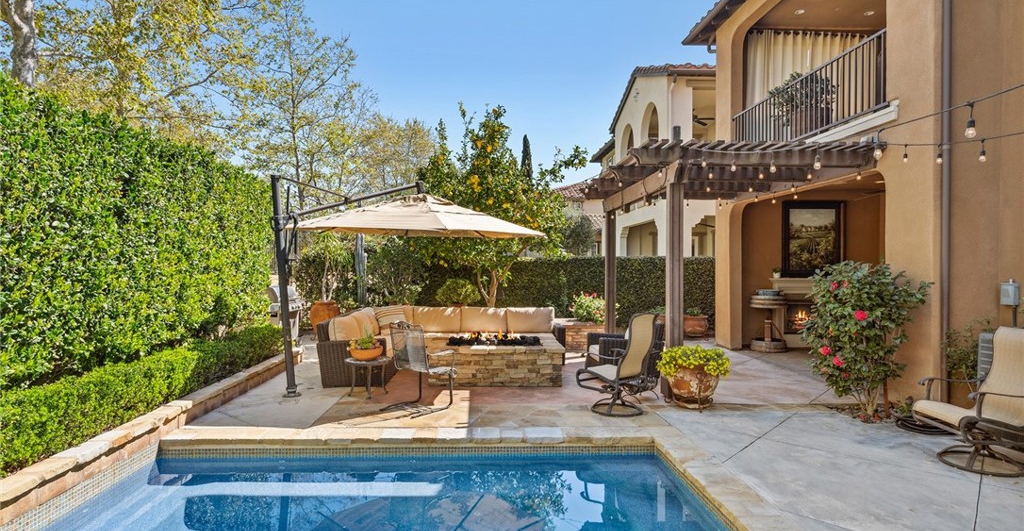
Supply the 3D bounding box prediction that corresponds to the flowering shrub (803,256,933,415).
[{"bbox_3d":[3.780,0.780,5.800,1.220,1.640,1.150,0,0,-2],"label":"flowering shrub"}]

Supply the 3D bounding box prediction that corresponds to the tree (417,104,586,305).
[{"bbox_3d":[-0.200,-1.000,10.300,3.200,4.150,3.000,0,0,0],"label":"tree"}]

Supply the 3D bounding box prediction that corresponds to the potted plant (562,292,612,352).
[{"bbox_3d":[1.480,1.050,10.300,0.980,1.100,0.900,0,0,-2],"label":"potted plant"}]

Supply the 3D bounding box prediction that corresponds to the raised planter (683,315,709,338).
[{"bbox_3d":[3.830,1.300,11.300,0.580,0.500,0.560,0,0,0],"label":"raised planter"}]

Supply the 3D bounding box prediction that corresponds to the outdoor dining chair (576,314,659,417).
[{"bbox_3d":[1.140,1.025,5.820,0.650,1.050,0.800,0,0,-40],"label":"outdoor dining chair"}]

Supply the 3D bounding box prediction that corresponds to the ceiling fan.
[{"bbox_3d":[5.600,-4.550,16.500,1.300,0.420,1.300,0,0,0],"label":"ceiling fan"}]

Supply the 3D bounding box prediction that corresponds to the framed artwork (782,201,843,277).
[{"bbox_3d":[5.900,-0.510,10.600,1.170,1.480,0.080,0,0,-2],"label":"framed artwork"}]

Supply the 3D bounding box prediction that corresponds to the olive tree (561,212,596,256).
[{"bbox_3d":[2.750,-0.350,22.500,2.000,3.900,2.000,0,0,-2],"label":"olive tree"}]

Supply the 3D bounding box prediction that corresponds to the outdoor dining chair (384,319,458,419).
[{"bbox_3d":[-1.030,1.110,6.030,0.630,0.970,0.740,0,0,34],"label":"outdoor dining chair"}]

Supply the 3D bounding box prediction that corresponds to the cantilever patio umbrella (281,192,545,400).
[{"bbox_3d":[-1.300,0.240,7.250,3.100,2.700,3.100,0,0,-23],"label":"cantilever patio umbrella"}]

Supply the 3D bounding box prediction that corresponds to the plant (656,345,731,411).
[{"bbox_3d":[2.020,1.220,6.000,0.800,0.670,0.780,0,0,0],"label":"plant"}]

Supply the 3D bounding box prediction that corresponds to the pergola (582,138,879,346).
[{"bbox_3d":[2.860,0.080,8.300,3.050,3.040,4.200,0,0,-2],"label":"pergola"}]

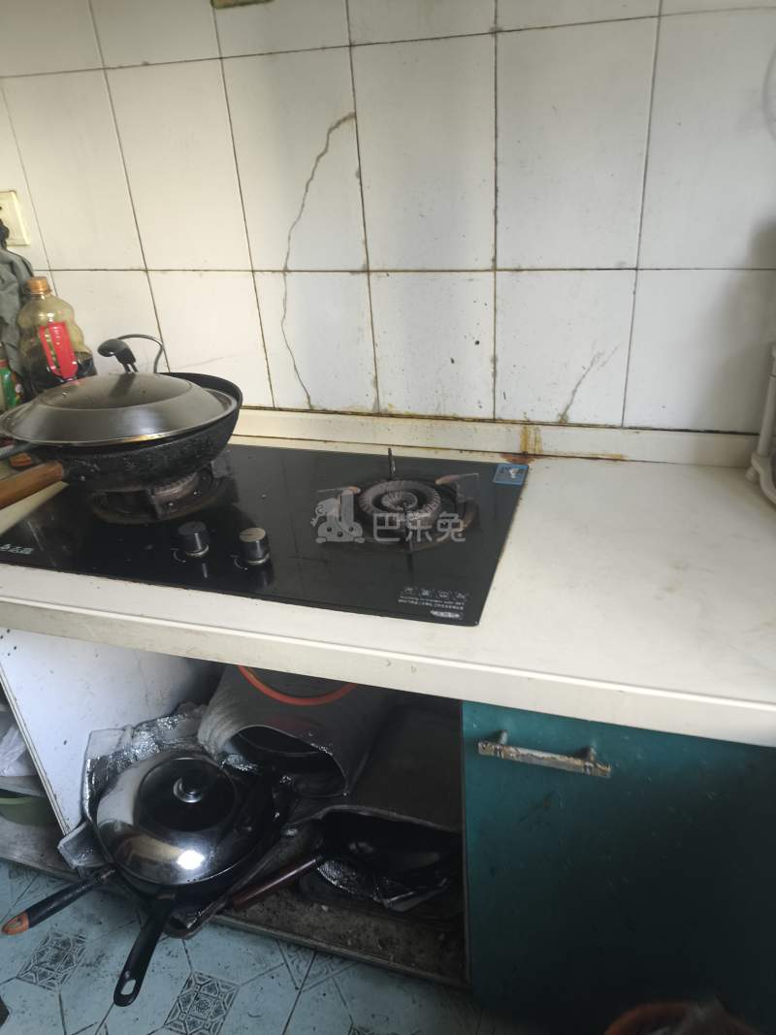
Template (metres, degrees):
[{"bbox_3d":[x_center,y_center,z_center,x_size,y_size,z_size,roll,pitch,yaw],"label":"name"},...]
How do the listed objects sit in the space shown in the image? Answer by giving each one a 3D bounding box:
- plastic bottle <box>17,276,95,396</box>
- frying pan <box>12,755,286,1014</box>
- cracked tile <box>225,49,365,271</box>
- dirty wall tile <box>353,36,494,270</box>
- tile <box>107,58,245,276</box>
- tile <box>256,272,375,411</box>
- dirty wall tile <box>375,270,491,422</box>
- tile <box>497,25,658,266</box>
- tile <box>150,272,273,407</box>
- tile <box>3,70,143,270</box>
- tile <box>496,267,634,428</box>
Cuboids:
[{"bbox_3d":[-0.578,-0.275,1.327,0.102,0.293,0.102,-16,31,-20],"label":"plastic bottle"},{"bbox_3d":[-0.388,0.548,1.237,0.340,0.170,0.440,13,29,13],"label":"frying pan"},{"bbox_3d":[-0.134,-0.527,1.128,0.198,0.296,0.010,6,31,17],"label":"cracked tile"},{"bbox_3d":[0.056,-0.509,1.069,0.200,0.300,0.010,6,31,17],"label":"dirty wall tile"},{"bbox_3d":[-0.324,-0.546,1.186,0.198,0.296,0.010,6,31,17],"label":"tile"},{"bbox_3d":[-0.117,-0.294,1.259,0.200,0.239,0.010,6,31,17],"label":"tile"},{"bbox_3d":[0.074,-0.275,1.202,0.198,0.236,0.010,6,31,17],"label":"dirty wall tile"},{"bbox_3d":[0.247,-0.489,1.011,0.198,0.296,0.010,6,31,17],"label":"tile"},{"bbox_3d":[-0.308,-0.312,1.317,0.200,0.239,0.010,6,31,17],"label":"tile"},{"bbox_3d":[-0.515,-0.565,1.244,0.198,0.296,0.010,6,31,17],"label":"tile"},{"bbox_3d":[0.264,-0.257,1.144,0.200,0.239,0.010,6,31,17],"label":"tile"}]

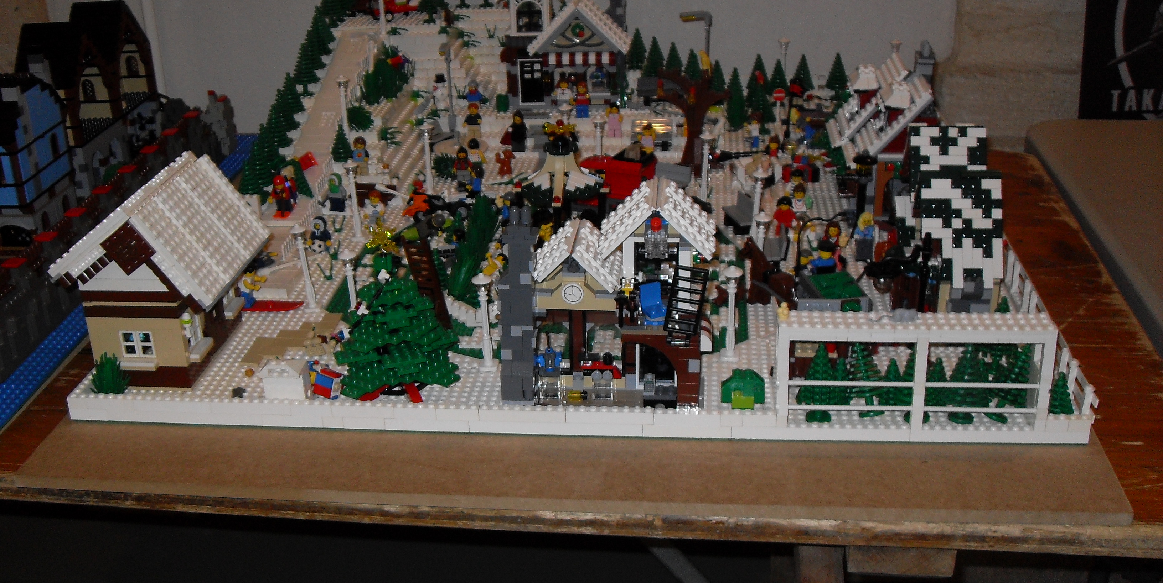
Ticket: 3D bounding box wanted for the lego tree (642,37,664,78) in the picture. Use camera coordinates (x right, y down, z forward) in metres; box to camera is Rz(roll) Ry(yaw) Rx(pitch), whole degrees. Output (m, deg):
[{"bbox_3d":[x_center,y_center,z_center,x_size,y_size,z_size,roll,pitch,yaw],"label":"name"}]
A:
[{"bbox_3d":[0.097,-0.310,1.660,0.030,0.062,0.030,1,24,6],"label":"lego tree"}]

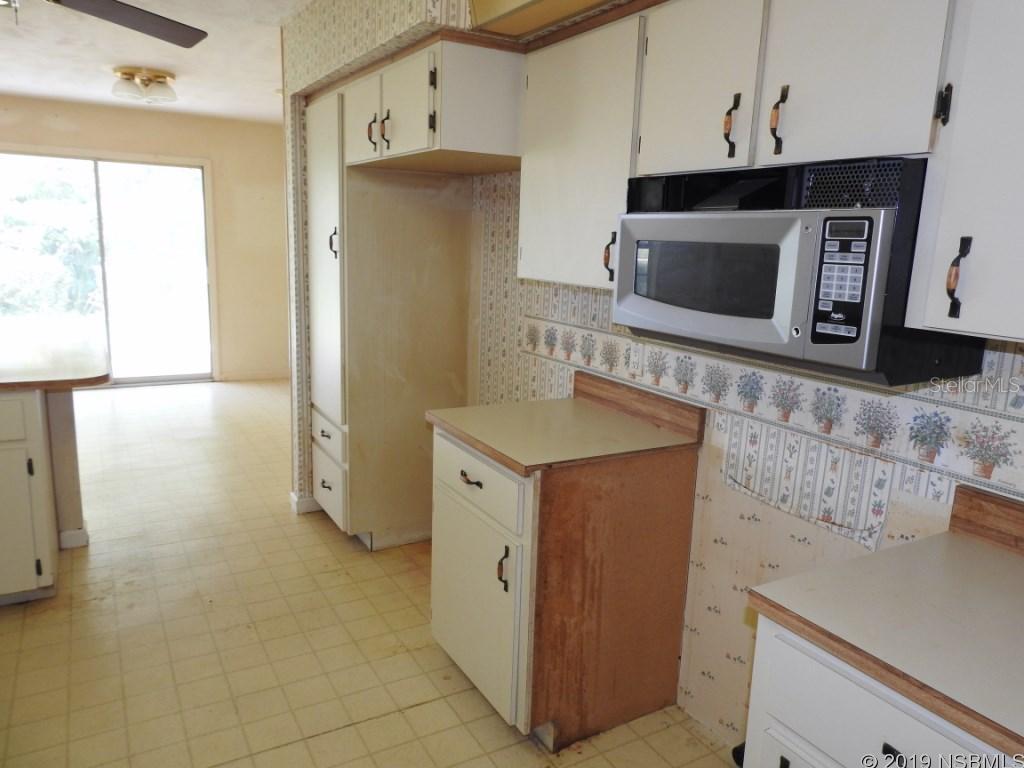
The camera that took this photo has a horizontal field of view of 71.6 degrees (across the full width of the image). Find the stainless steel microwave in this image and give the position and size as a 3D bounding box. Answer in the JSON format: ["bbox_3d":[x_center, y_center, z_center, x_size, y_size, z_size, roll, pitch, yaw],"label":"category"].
[{"bbox_3d":[0.637,-0.274,1.660,0.420,0.407,0.733,-5,13,-31],"label":"stainless steel microwave"}]

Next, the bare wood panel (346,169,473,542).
[{"bbox_3d":[-0.482,-0.086,3.340,0.613,1.745,0.023,-5,13,-31],"label":"bare wood panel"}]

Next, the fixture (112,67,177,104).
[{"bbox_3d":[-2.416,-1.961,4.677,0.367,0.159,0.367,-5,13,-31],"label":"fixture"}]

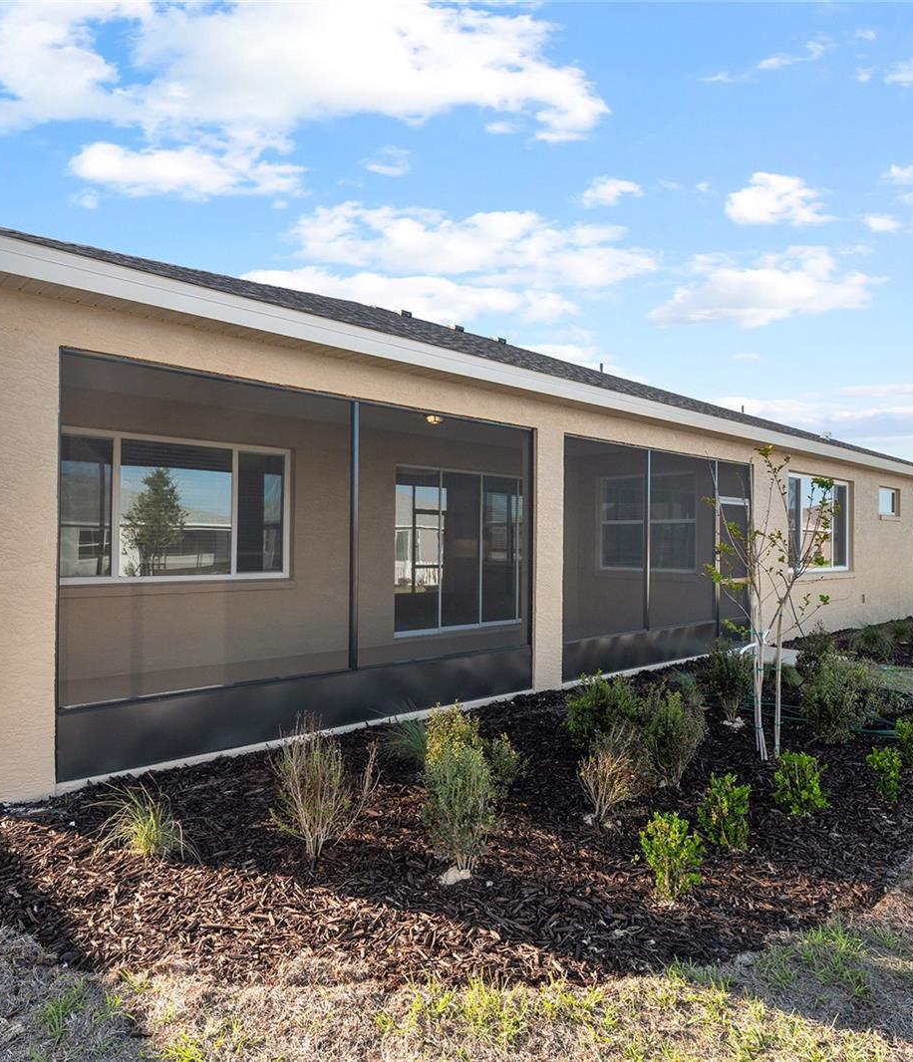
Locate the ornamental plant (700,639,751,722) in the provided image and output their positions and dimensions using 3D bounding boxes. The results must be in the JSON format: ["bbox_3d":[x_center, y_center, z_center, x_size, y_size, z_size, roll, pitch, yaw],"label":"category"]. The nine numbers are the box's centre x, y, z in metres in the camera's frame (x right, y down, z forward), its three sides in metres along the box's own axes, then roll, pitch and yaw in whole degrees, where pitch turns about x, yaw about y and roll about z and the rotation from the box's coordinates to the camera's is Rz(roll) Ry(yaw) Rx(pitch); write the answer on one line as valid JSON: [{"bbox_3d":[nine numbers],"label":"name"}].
[{"bbox_3d":[2.300,1.271,6.034,0.426,0.654,0.420,0,-1,21],"label":"ornamental plant"}]

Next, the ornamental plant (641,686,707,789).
[{"bbox_3d":[1.416,1.336,4.610,0.400,0.630,0.388,0,-1,17],"label":"ornamental plant"}]

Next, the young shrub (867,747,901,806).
[{"bbox_3d":[2.484,1.421,4.120,0.180,0.321,0.190,0,-1,31],"label":"young shrub"}]

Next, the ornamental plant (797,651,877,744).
[{"bbox_3d":[2.961,1.270,5.498,0.553,0.704,0.540,0,-1,28],"label":"ornamental plant"}]

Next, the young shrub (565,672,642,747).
[{"bbox_3d":[1.076,1.339,5.200,0.540,0.590,0.524,0,-1,12],"label":"young shrub"}]

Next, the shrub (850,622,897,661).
[{"bbox_3d":[5.593,1.477,9.481,0.560,0.510,0.543,0,-1,31],"label":"shrub"}]

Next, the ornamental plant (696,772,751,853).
[{"bbox_3d":[1.390,1.455,3.692,0.270,0.410,0.262,0,-1,21],"label":"ornamental plant"}]

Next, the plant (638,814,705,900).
[{"bbox_3d":[0.919,1.390,3.035,0.266,0.366,0.260,0,-1,17],"label":"plant"}]

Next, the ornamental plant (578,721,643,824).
[{"bbox_3d":[0.865,1.360,4.010,0.360,0.560,0.349,0,-1,12],"label":"ornamental plant"}]

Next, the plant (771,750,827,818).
[{"bbox_3d":[1.916,1.407,3.953,0.282,0.353,0.270,0,-1,26],"label":"plant"}]

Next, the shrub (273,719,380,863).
[{"bbox_3d":[-0.616,1.203,3.324,0.500,0.675,0.450,0,-1,-11],"label":"shrub"}]

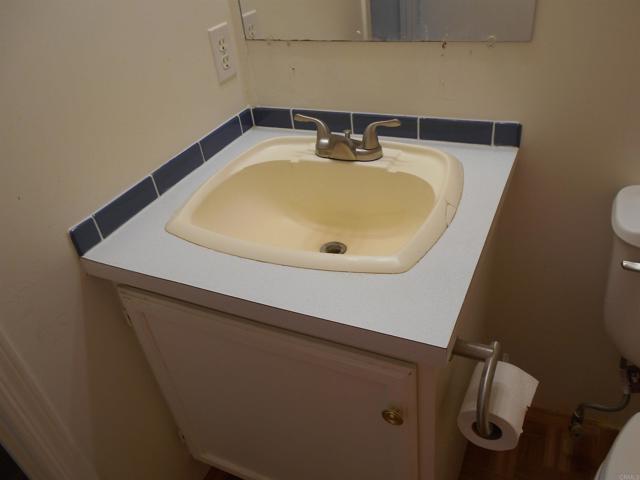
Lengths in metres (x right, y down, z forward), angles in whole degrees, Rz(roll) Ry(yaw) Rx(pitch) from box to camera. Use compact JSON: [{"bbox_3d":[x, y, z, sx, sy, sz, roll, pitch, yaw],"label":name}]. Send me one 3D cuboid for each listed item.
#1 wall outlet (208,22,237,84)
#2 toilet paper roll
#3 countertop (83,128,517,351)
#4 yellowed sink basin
[{"bbox_3d":[-0.219,-0.416,1.075,0.008,0.114,0.070,10,39,25],"label":"wall outlet"},{"bbox_3d":[0.270,0.256,0.745,0.094,0.096,0.102,10,39,25],"label":"toilet paper roll"},{"bbox_3d":[-0.007,-0.065,0.908,0.634,0.042,0.566,10,39,25],"label":"countertop"},{"bbox_3d":[0.004,-0.027,0.936,0.505,0.178,0.428,10,39,25],"label":"yellowed sink basin"}]

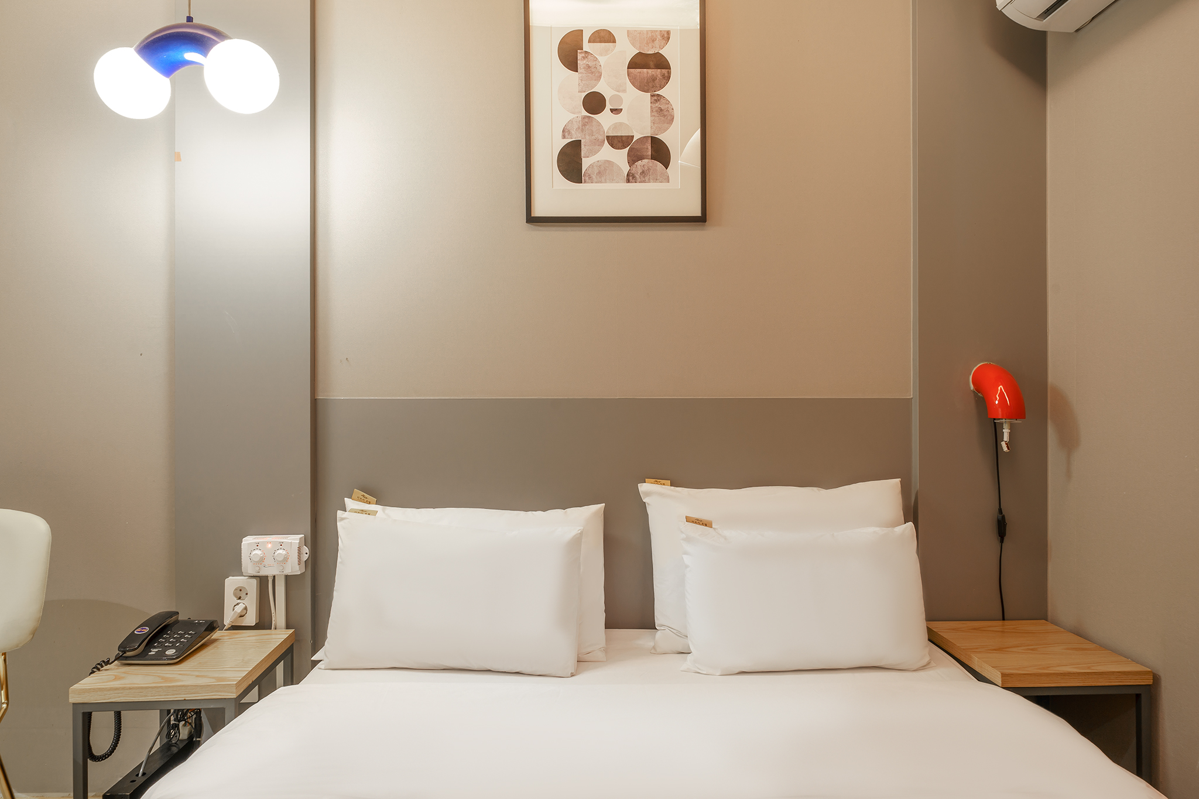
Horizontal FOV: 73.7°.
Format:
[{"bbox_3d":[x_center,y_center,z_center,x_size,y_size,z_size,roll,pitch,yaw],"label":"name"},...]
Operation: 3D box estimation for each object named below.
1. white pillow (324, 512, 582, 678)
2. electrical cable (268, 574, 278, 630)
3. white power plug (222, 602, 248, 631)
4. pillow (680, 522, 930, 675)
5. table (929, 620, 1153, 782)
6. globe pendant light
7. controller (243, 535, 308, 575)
[{"bbox_3d":[-0.342,0.448,1.857,0.595,0.370,0.140,0,-24,4],"label":"white pillow"},{"bbox_3d":[-0.848,0.524,2.070,0.022,0.145,0.018,0,0,-2],"label":"electrical cable"},{"bbox_3d":[-0.934,0.554,2.045,0.065,0.073,0.045,0,0,-2],"label":"white power plug"},{"bbox_3d":[0.477,0.458,1.867,0.580,0.360,0.140,0,-23,-3],"label":"pillow"},{"bbox_3d":[1.023,0.810,1.917,0.335,0.450,0.400,0,0,-2],"label":"table"},{"bbox_3d":[-0.916,-0.735,1.773,0.440,0.205,0.150,0,0,15],"label":"globe pendant light"},{"bbox_3d":[-0.843,0.404,2.060,0.170,0.094,0.052,0,0,-2],"label":"controller"}]

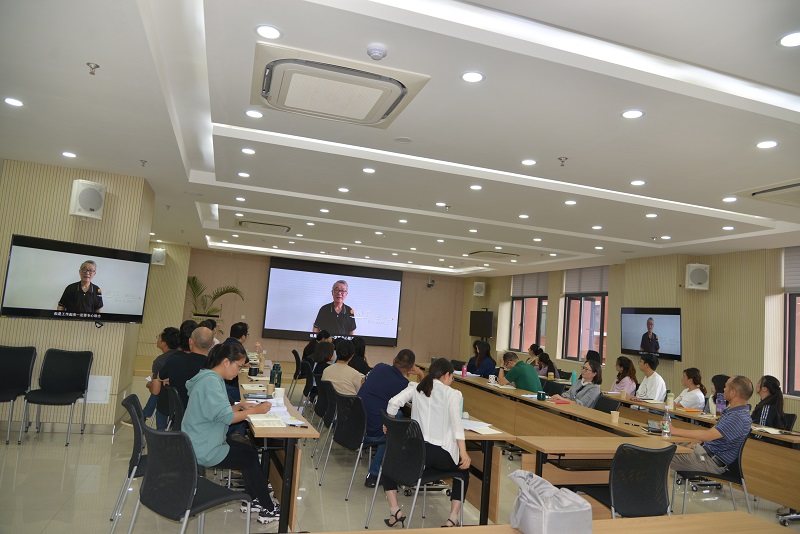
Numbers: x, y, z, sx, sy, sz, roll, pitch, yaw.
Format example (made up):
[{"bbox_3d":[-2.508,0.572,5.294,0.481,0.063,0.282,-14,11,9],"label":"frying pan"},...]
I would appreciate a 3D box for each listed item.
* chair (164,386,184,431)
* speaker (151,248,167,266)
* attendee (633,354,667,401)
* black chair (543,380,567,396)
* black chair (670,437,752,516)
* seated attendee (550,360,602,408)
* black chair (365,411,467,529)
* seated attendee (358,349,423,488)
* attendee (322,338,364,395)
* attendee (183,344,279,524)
[{"bbox_3d":[-1.548,1.406,4.218,0.550,0.860,0.470,8,-6,-36],"label":"chair"},{"bbox_3d":[-5.832,-0.230,12.912,0.326,0.385,0.247,7,-6,-27],"label":"speaker"},{"bbox_3d":[3.102,1.774,6.760,0.721,1.284,0.494,4,-5,5],"label":"attendee"},{"bbox_3d":[1.808,1.931,6.985,0.550,0.860,0.470,6,-6,-17],"label":"black chair"},{"bbox_3d":[2.626,1.734,4.491,0.534,0.869,0.454,3,-6,17],"label":"black chair"},{"bbox_3d":[1.998,1.673,5.991,0.740,1.220,0.520,5,-5,-10],"label":"seated attendee"},{"bbox_3d":[0.115,1.510,3.910,0.560,0.860,0.470,8,-6,-34],"label":"black chair"},{"bbox_3d":[-0.130,1.395,4.943,0.550,1.240,0.750,0,-7,42],"label":"seated attendee"},{"bbox_3d":[-0.518,1.426,5.775,0.500,1.270,0.720,2,-6,28],"label":"attendee"},{"bbox_3d":[-1.159,1.177,3.812,0.741,1.245,0.464,6,-6,-19],"label":"attendee"}]

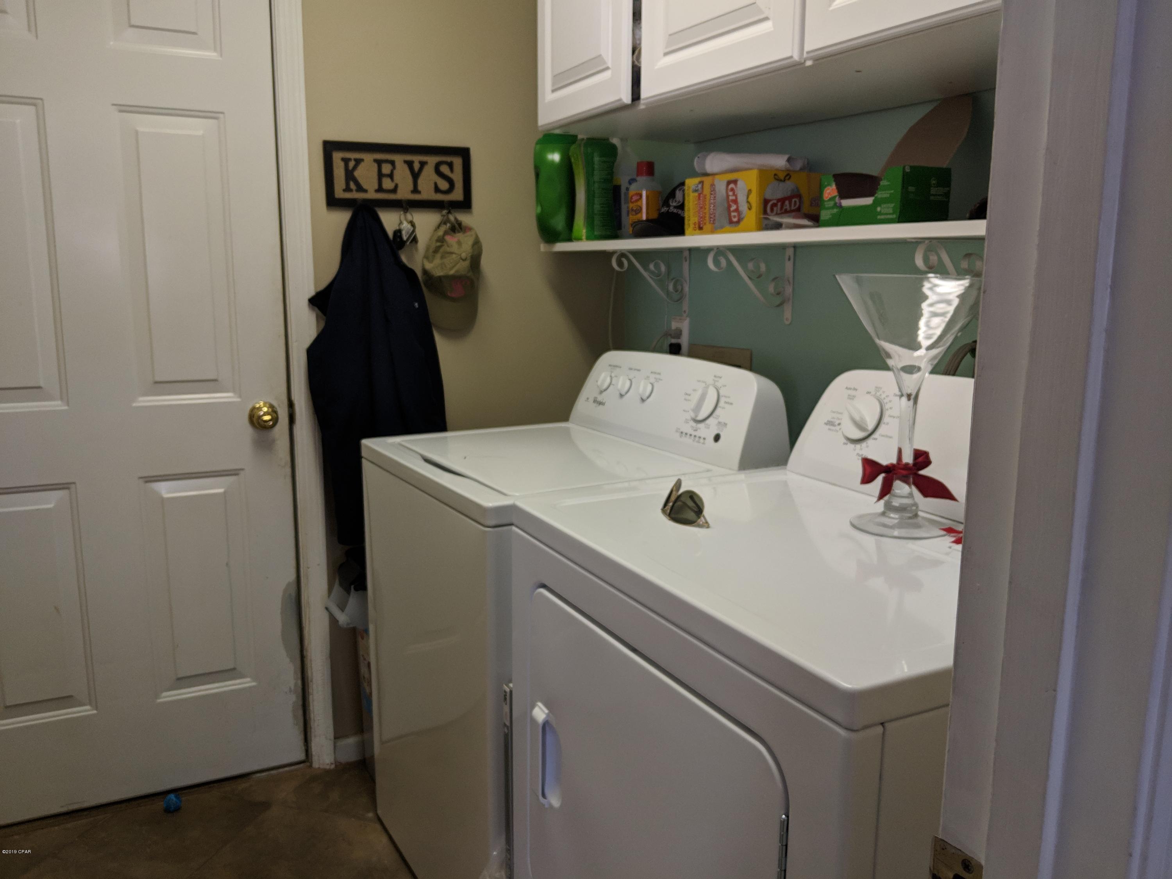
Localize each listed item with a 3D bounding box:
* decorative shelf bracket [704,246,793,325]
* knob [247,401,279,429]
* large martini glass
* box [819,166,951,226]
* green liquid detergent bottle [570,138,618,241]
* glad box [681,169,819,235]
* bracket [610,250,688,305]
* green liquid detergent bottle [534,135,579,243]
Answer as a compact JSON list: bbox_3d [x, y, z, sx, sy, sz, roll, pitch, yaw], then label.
[{"bbox_3d":[0.337,-0.322,1.911,0.217,0.163,0.024,-5,11,-27],"label":"decorative shelf bracket"},{"bbox_3d":[-0.765,-0.057,2.169,0.067,0.067,0.060,-5,11,-27],"label":"knob"},{"bbox_3d":[0.455,-0.052,1.284,0.224,0.354,0.224,-5,11,-27],"label":"large martini glass"},{"bbox_3d":[0.468,-0.380,1.447,0.098,0.082,0.177,-5,11,-27],"label":"box"},{"bbox_3d":[0.020,-0.623,2.300,0.112,0.252,0.085,-5,11,-27],"label":"green liquid detergent bottle"},{"bbox_3d":[0.322,-0.456,1.787,0.151,0.110,0.234,-5,11,-27],"label":"glad box"},{"bbox_3d":[0.153,-0.382,2.264,0.221,0.164,0.024,-5,11,-27],"label":"bracket"},{"bbox_3d":[-0.066,-0.651,2.386,0.100,0.273,0.120,-5,11,-27],"label":"green liquid detergent bottle"}]

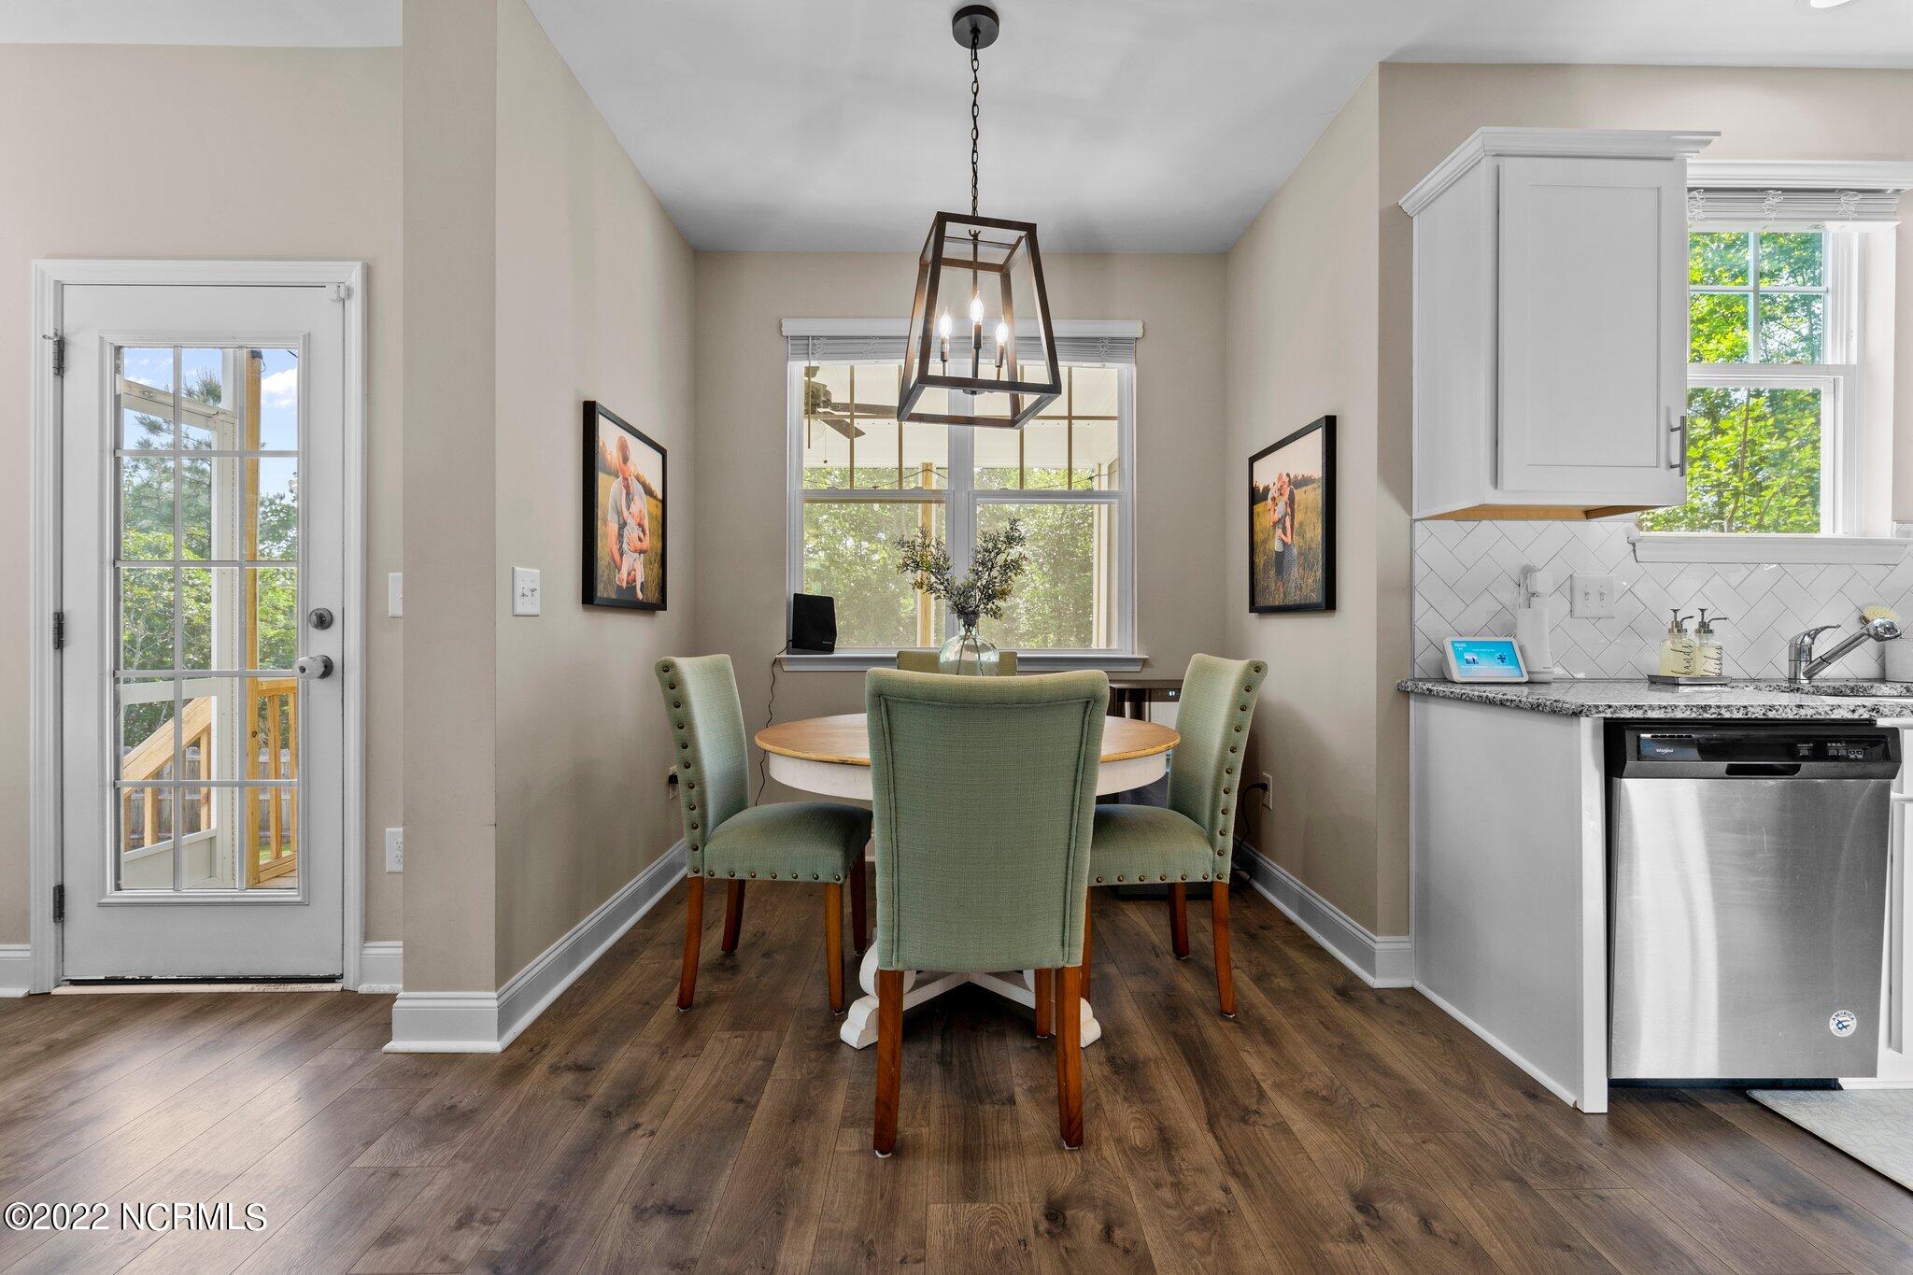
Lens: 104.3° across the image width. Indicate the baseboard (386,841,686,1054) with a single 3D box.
[{"bbox_3d":[-1.286,0.954,2.594,0.310,0.146,1.510,0,1,-1],"label":"baseboard"}]

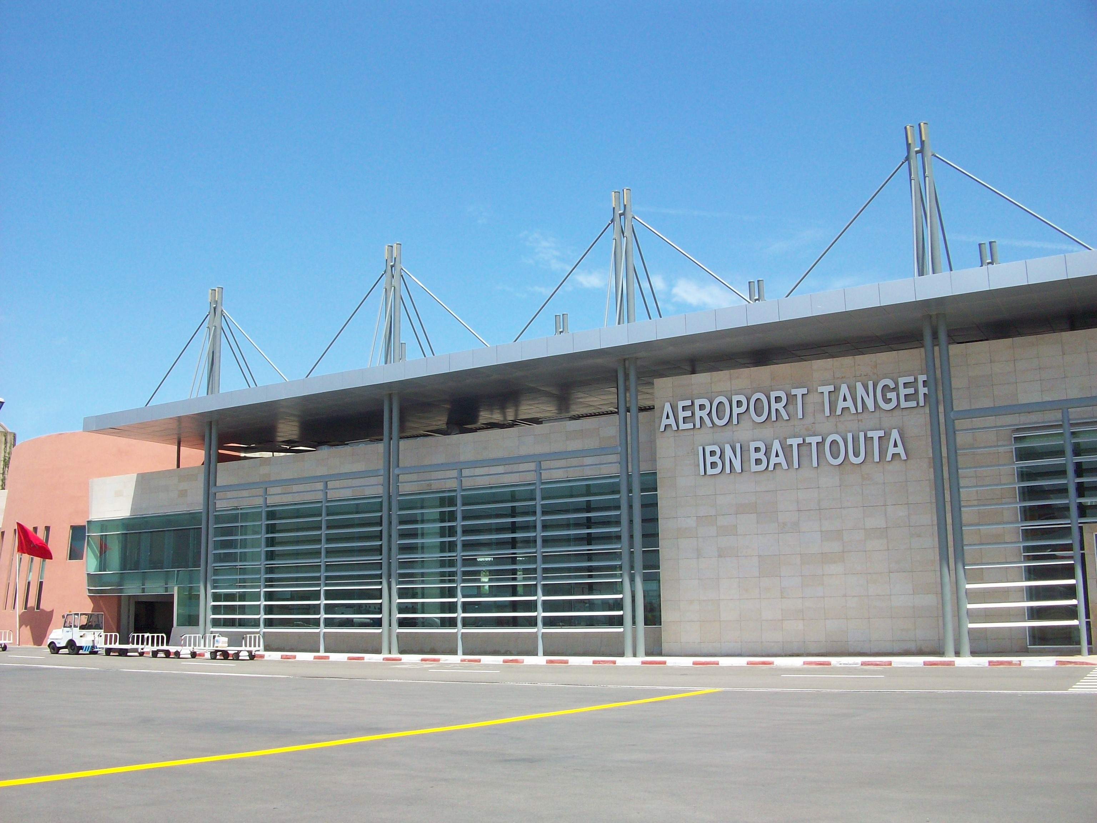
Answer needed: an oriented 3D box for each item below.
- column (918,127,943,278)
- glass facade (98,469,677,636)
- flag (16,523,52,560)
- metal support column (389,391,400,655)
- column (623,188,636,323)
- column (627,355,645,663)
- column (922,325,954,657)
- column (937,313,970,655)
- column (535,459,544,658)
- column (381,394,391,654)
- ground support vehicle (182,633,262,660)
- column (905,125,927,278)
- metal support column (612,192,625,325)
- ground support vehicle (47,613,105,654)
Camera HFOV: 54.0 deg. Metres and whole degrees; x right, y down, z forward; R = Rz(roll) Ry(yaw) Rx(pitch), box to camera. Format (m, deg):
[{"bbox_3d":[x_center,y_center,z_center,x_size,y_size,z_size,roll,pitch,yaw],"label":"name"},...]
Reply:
[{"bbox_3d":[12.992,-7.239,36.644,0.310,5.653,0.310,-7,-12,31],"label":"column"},{"bbox_3d":[-10.773,7.379,51.436,35.050,6.310,0.400,-7,-12,30],"label":"glass facade"},{"bbox_3d":[-27.646,6.984,57.958,2.200,2.050,0.600,0,-10,-6],"label":"flag"},{"bbox_3d":[-6.622,4.802,46.523,0.310,11.310,0.310,-7,-12,30],"label":"metal support column"},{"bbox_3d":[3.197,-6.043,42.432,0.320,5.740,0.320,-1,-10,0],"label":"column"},{"bbox_3d":[3.341,3.514,40.856,0.310,11.386,0.310,-7,-12,31],"label":"column"},{"bbox_3d":[12.774,2.330,35.137,0.310,11.310,0.310,-7,-12,30],"label":"column"},{"bbox_3d":[13.090,2.216,34.874,0.310,11.386,0.310,-7,-12,31],"label":"column"},{"bbox_3d":[-0.366,5.820,42.543,0.200,7.640,0.200,-7,-12,30],"label":"column"},{"bbox_3d":[-7.088,4.812,47.089,0.310,11.386,0.310,-1,-10,0],"label":"column"},{"bbox_3d":[-13.767,9.946,45.551,3.600,1.100,1.300,-7,-12,30],"label":"ground support vehicle"},{"bbox_3d":[12.591,-7.211,36.895,0.310,5.653,0.310,-7,-12,31],"label":"column"},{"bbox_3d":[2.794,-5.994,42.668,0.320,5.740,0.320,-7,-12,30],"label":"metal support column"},{"bbox_3d":[-21.820,10.251,49.736,2.571,1.980,1.380,-7,-12,29],"label":"ground support vehicle"}]

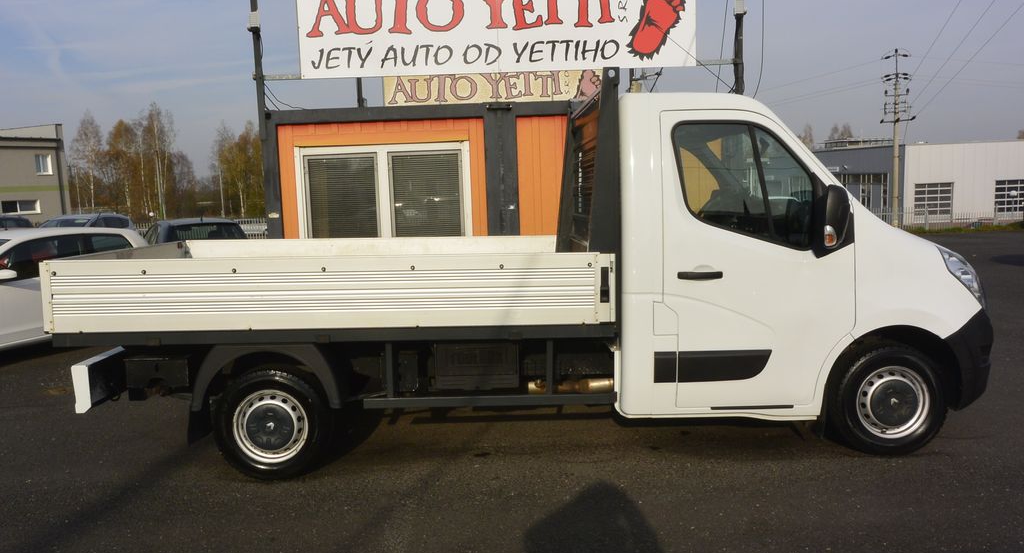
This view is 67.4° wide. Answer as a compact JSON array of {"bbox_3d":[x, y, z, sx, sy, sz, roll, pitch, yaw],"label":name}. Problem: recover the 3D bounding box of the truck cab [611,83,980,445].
[{"bbox_3d":[1.815,-0.150,5.452,2.492,2.250,2.100,-2,6,-1],"label":"truck cab"}]

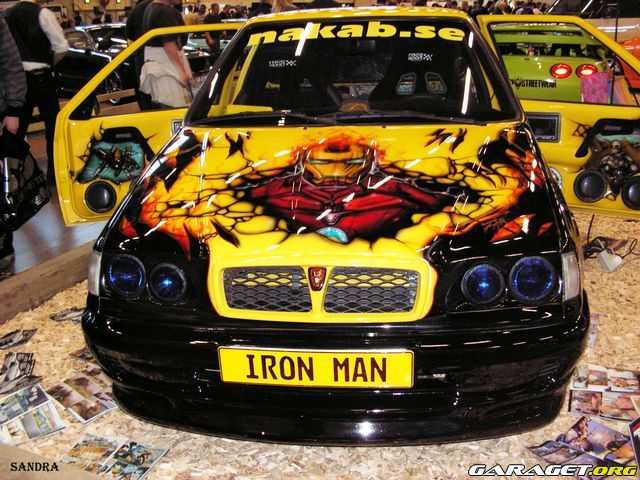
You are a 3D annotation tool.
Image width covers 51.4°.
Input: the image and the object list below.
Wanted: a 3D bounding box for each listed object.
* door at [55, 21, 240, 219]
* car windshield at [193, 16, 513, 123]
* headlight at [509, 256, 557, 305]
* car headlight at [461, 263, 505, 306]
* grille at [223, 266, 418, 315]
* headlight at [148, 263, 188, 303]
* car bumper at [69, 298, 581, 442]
[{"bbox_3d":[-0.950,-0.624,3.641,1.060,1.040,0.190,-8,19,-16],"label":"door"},{"bbox_3d":[0.130,-0.739,2.792,1.360,0.150,0.630,0,57,8],"label":"car windshield"},{"bbox_3d":[0.571,0.110,1.795,0.138,0.140,0.080,0,18,8],"label":"headlight"},{"bbox_3d":[0.438,0.125,1.786,0.122,0.125,0.075,0,18,8],"label":"car headlight"},{"bbox_3d":[-0.007,0.133,1.795,0.530,0.115,0.080,0,18,8],"label":"grille"},{"bbox_3d":[-0.429,0.125,1.901,0.122,0.125,0.075,0,18,8],"label":"headlight"},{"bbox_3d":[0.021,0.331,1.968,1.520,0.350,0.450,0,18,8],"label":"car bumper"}]

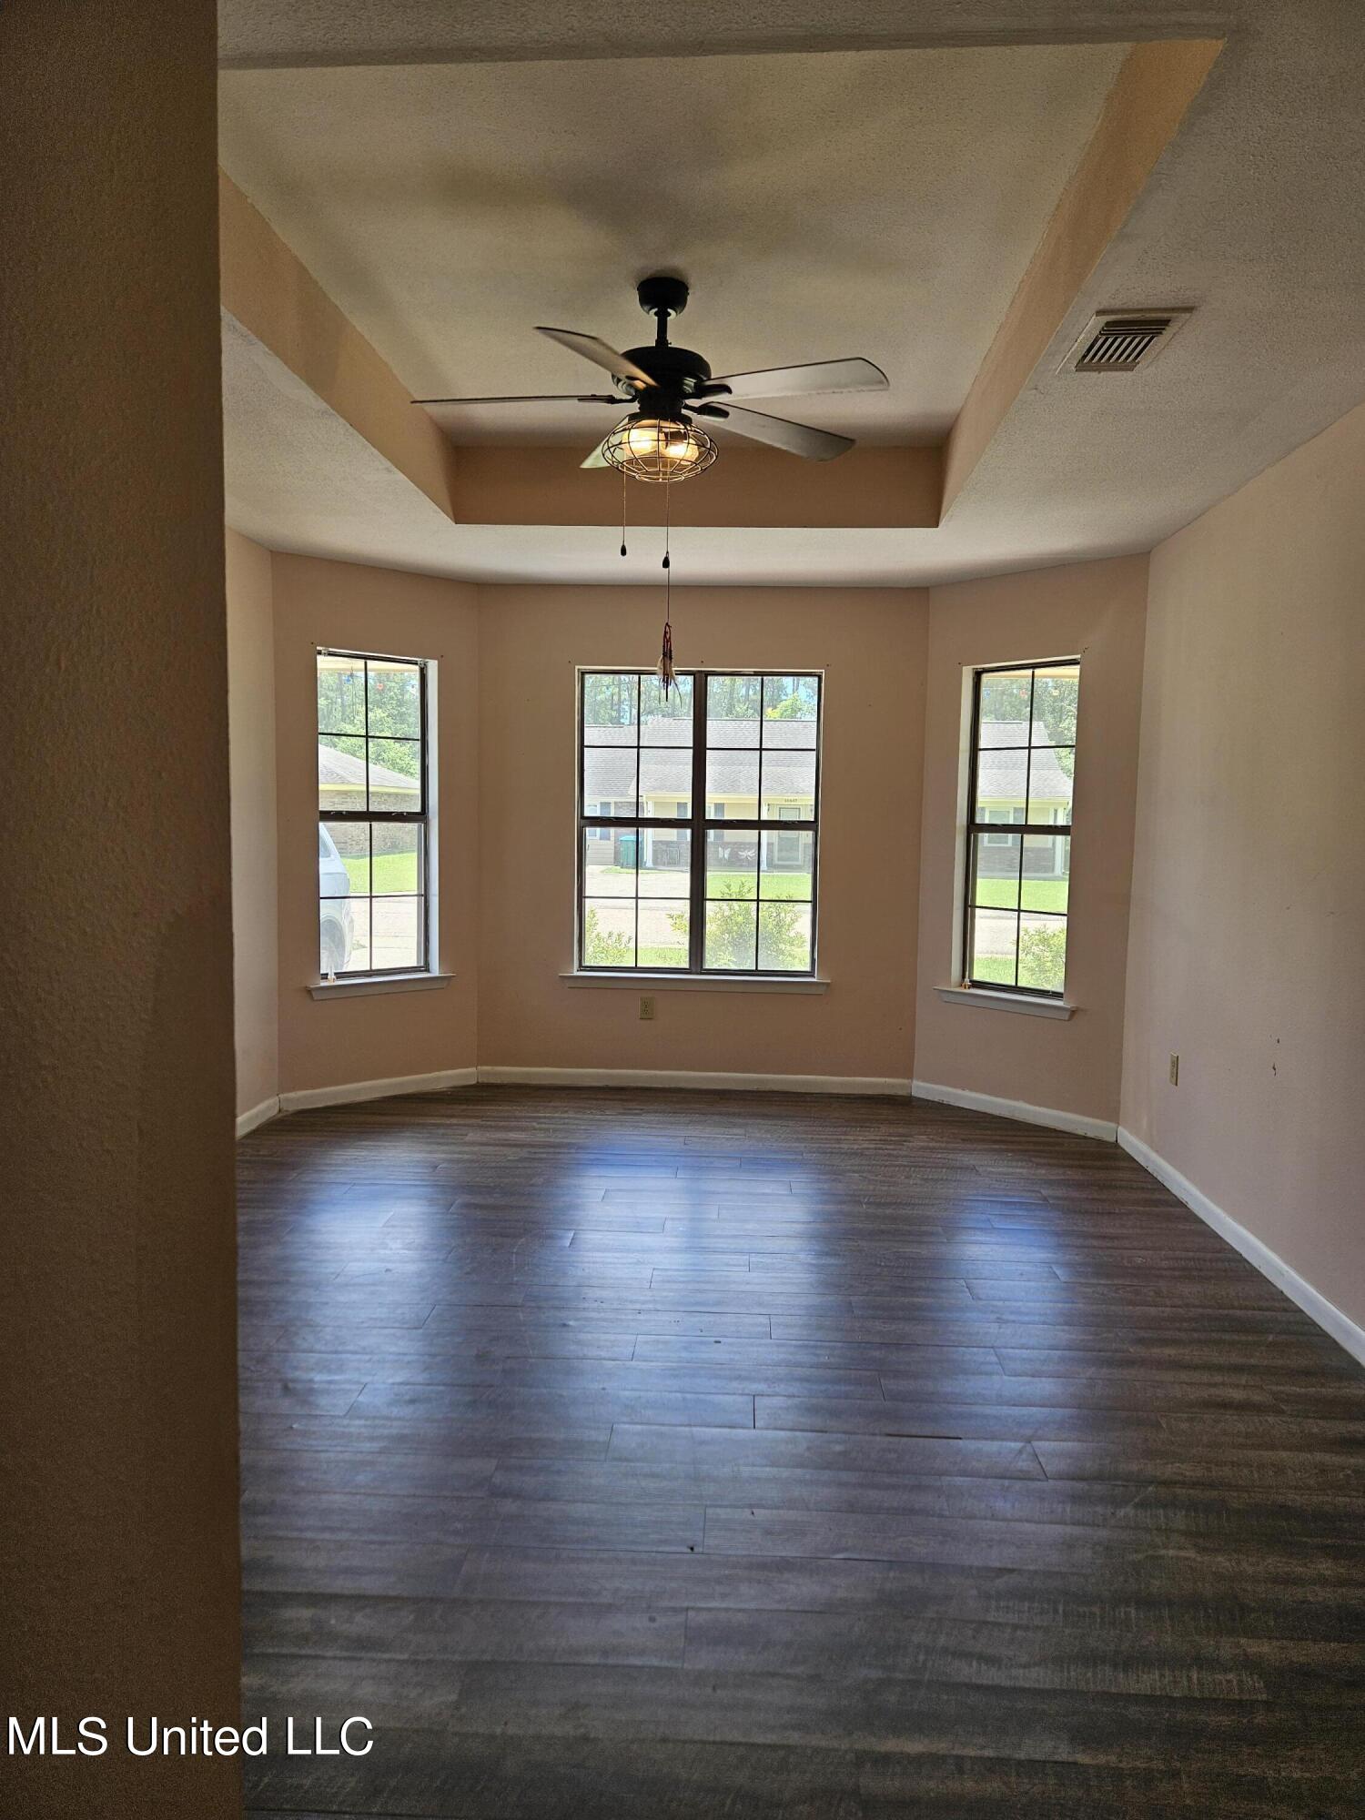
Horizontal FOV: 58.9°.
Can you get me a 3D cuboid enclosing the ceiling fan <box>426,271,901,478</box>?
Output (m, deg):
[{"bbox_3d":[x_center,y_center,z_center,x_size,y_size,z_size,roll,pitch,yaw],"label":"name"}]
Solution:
[{"bbox_3d":[-0.058,-1.404,3.218,1.279,0.483,1.239,1,5,3],"label":"ceiling fan"}]

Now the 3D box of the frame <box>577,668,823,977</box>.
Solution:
[{"bbox_3d":[0.075,-0.422,5.980,1.208,1.490,0.091,1,5,3],"label":"frame"}]

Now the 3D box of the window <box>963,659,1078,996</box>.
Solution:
[{"bbox_3d":[1.543,-0.364,5.505,0.091,1.495,0.604,-3,6,-41],"label":"window"}]

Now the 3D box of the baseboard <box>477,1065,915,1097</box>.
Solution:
[{"bbox_3d":[0.051,0.852,5.998,2.166,0.081,0.014,1,5,3],"label":"baseboard"}]

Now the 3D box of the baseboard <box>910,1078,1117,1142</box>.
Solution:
[{"bbox_3d":[1.488,0.915,5.527,0.014,0.081,1.093,-3,6,-41],"label":"baseboard"}]

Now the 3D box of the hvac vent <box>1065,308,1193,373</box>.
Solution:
[{"bbox_3d":[1.006,-1.291,2.775,0.207,0.020,0.368,1,5,3],"label":"hvac vent"}]

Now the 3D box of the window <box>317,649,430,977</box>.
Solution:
[{"bbox_3d":[-1.449,-0.432,5.681,0.604,1.500,0.081,-3,6,-41],"label":"window"}]

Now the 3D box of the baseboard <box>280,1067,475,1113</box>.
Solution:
[{"bbox_3d":[-1.409,0.848,5.728,1.026,0.081,0.014,-3,6,-41],"label":"baseboard"}]

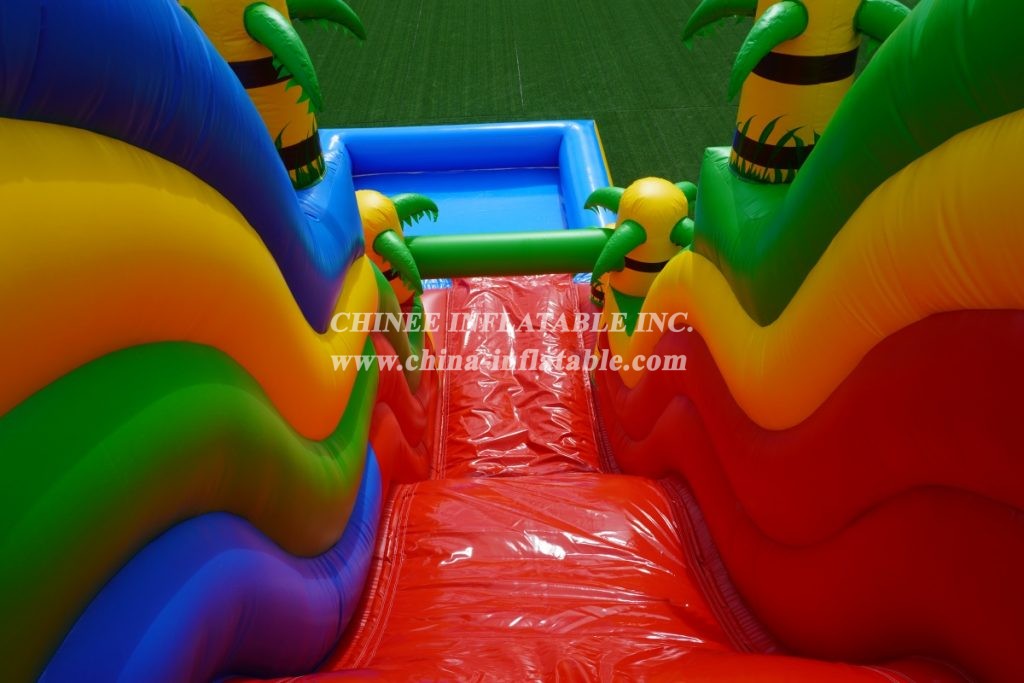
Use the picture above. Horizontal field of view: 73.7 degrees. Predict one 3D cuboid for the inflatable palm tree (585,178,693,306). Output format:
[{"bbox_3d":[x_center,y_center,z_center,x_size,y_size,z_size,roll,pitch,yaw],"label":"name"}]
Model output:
[{"bbox_3d":[0.966,-0.749,4.823,0.970,0.830,0.970,-2,42,-1],"label":"inflatable palm tree"}]

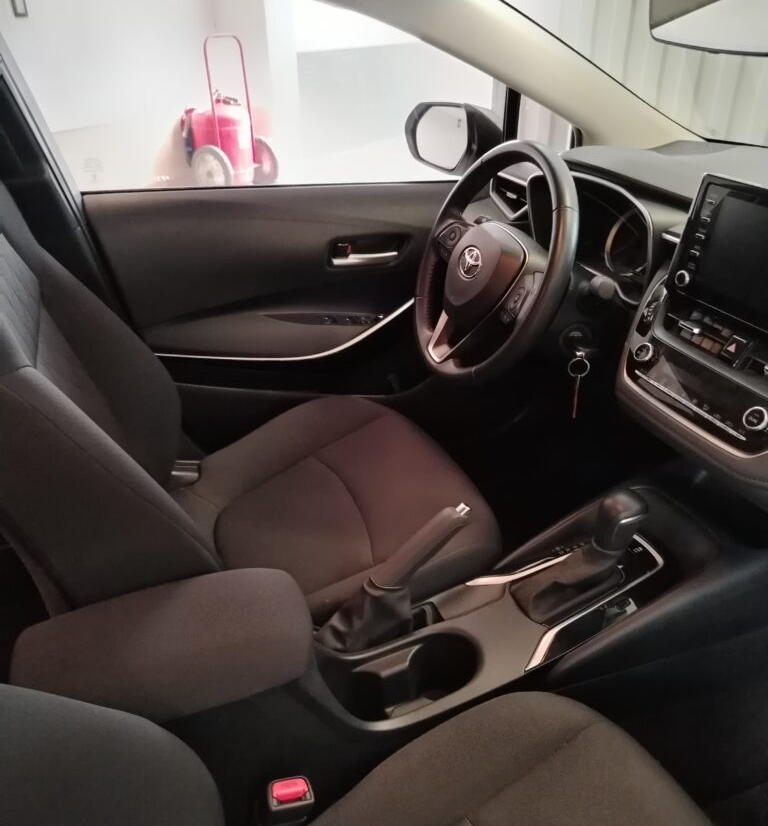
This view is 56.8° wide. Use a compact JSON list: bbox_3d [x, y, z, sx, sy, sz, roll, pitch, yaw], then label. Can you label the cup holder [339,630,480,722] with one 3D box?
[{"bbox_3d":[0.034,0.336,0.850,0.180,0.080,0.100,-15,30,-14],"label":"cup holder"}]

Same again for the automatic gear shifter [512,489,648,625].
[{"bbox_3d":[0.250,0.166,0.892,0.150,0.150,0.090,-9,28,-17],"label":"automatic gear shifter"}]

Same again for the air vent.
[{"bbox_3d":[0.242,-0.395,1.301,0.050,0.090,0.150,-9,28,-17],"label":"air vent"}]

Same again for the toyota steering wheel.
[{"bbox_3d":[0.179,-0.221,1.089,0.105,0.370,0.370,11,20,-27],"label":"toyota steering wheel"}]

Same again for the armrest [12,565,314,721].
[{"bbox_3d":[-0.224,0.244,0.743,0.288,0.073,0.142,-13,29,-15],"label":"armrest"}]

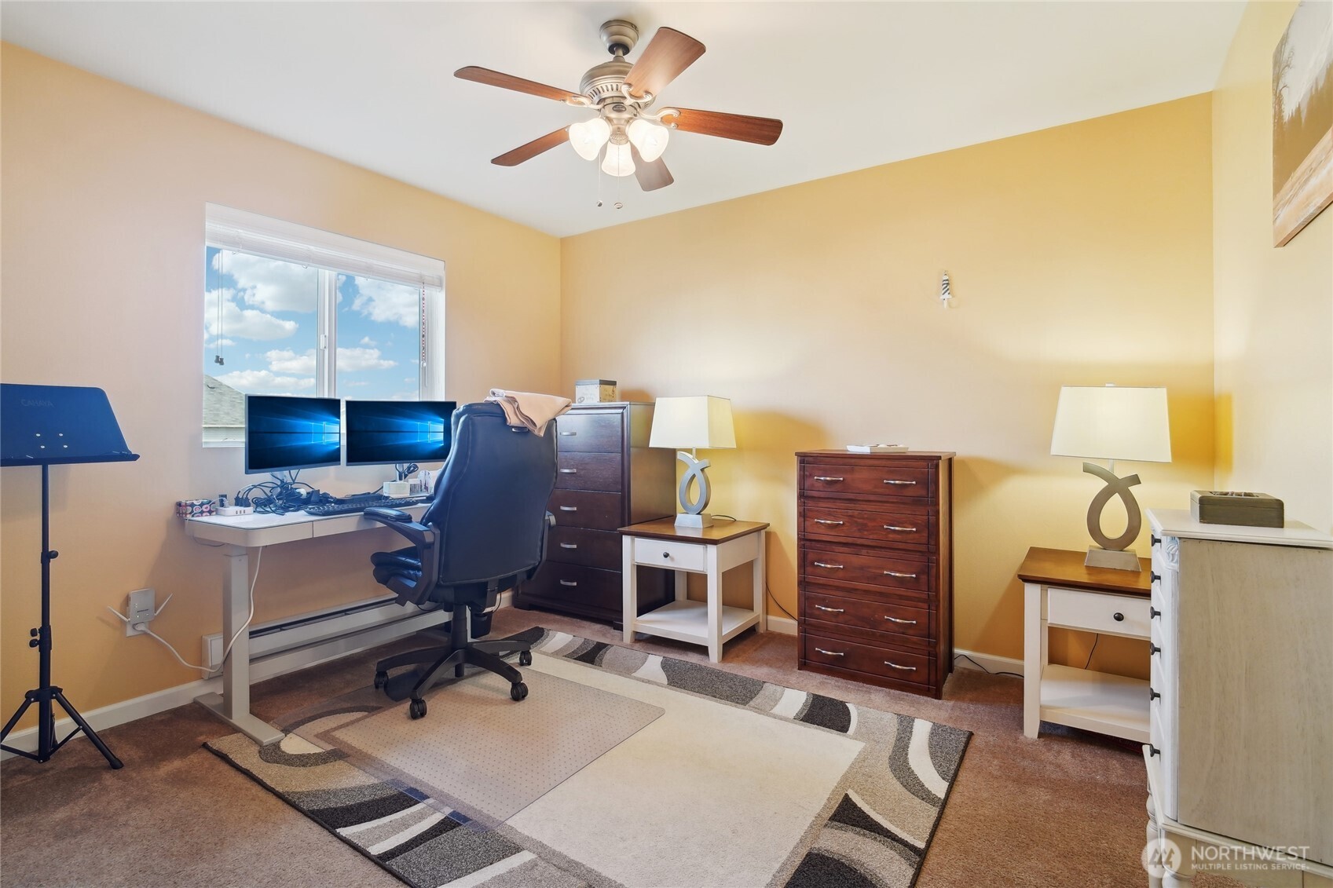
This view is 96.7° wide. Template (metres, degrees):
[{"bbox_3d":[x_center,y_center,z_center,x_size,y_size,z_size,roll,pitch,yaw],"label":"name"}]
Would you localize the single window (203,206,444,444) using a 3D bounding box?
[{"bbox_3d":[-1.622,-0.512,2.954,0.101,1.030,1.121,1,1,36],"label":"single window"}]

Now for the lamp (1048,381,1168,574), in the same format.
[{"bbox_3d":[1.725,0.123,2.315,0.353,0.702,0.323,1,1,34],"label":"lamp"}]

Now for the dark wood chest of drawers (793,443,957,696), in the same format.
[{"bbox_3d":[0.981,0.558,2.785,0.634,1.028,0.374,1,1,34],"label":"dark wood chest of drawers"}]

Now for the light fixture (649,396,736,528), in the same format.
[{"bbox_3d":[0.154,0.104,3.285,0.358,0.707,0.328,1,1,33],"label":"light fixture"}]

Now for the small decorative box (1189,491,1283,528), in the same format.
[{"bbox_3d":[1.280,0.147,1.335,0.136,0.059,0.126,1,1,35],"label":"small decorative box"}]

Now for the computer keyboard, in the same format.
[{"bbox_3d":[-1.423,0.290,2.813,0.165,0.032,0.464,1,1,35],"label":"computer keyboard"}]

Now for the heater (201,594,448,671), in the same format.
[{"bbox_3d":[-1.613,0.896,3.006,0.070,0.165,1.207,1,1,36],"label":"heater"}]

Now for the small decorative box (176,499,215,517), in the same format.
[{"bbox_3d":[-1.969,0.270,2.481,0.127,0.070,0.087,1,1,35],"label":"small decorative box"}]

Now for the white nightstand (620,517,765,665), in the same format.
[{"bbox_3d":[0.160,0.766,3.280,0.621,0.613,0.604,1,1,33],"label":"white nightstand"}]

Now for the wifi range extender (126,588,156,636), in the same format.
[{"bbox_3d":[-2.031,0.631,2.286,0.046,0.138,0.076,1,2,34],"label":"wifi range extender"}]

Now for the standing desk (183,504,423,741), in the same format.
[{"bbox_3d":[-1.405,0.691,2.791,0.621,0.788,1.188,1,1,35],"label":"standing desk"}]

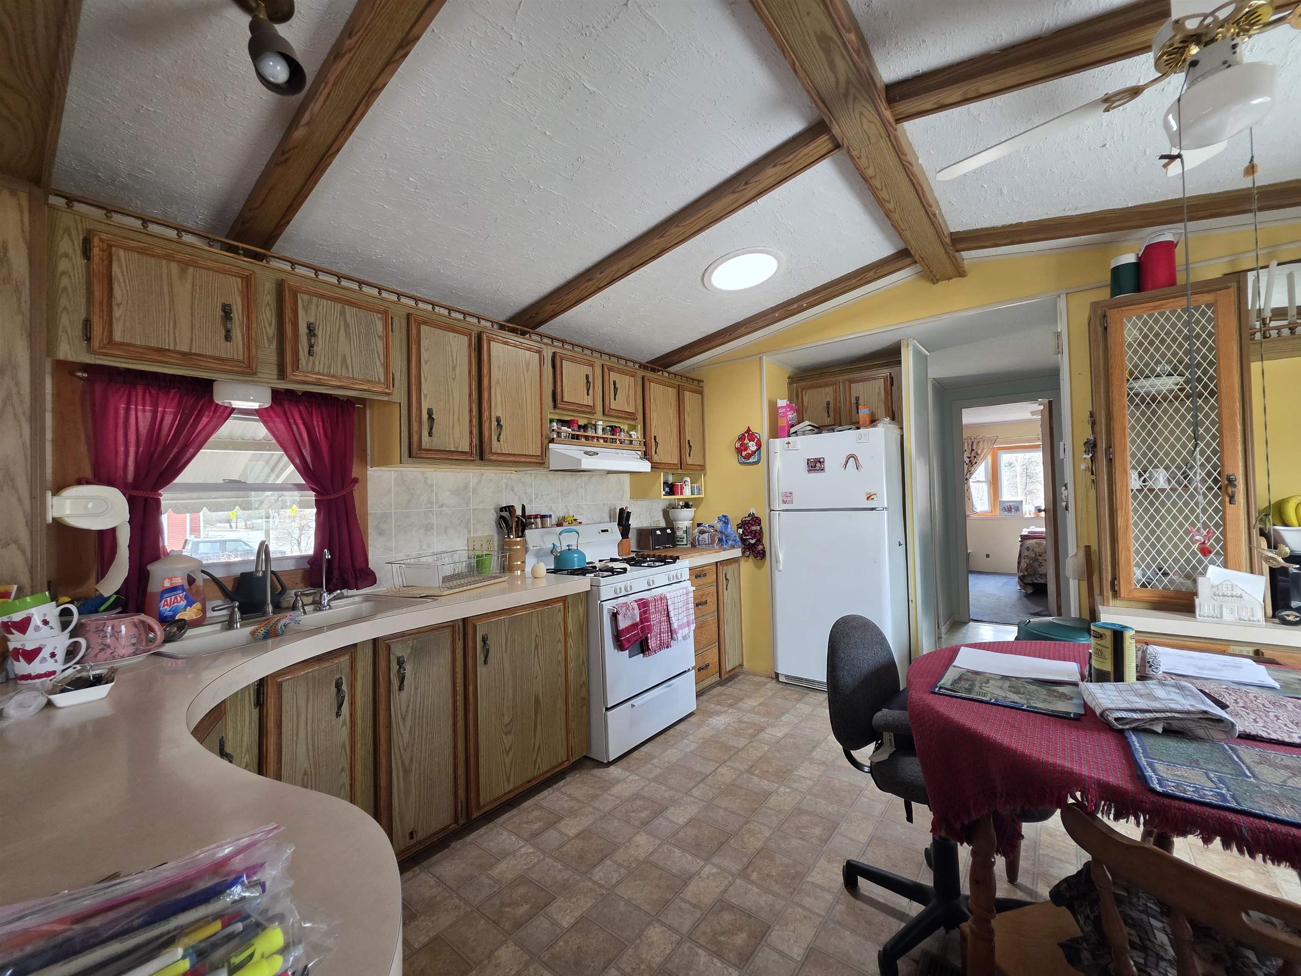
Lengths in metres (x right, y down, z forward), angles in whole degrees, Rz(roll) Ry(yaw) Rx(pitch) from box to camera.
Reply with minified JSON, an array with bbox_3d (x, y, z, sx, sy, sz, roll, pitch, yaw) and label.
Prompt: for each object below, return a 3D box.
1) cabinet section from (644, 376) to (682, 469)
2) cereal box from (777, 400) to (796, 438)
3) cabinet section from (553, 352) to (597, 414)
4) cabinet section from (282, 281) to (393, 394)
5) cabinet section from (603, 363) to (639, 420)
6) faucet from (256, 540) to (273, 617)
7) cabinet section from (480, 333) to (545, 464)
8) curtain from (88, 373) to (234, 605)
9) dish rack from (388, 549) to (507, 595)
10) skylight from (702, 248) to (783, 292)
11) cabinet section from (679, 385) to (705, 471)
[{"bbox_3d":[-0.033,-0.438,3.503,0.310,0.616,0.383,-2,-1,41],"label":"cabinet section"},{"bbox_3d":[1.044,-0.499,3.697,0.065,0.286,0.185,-2,-1,41],"label":"cereal box"},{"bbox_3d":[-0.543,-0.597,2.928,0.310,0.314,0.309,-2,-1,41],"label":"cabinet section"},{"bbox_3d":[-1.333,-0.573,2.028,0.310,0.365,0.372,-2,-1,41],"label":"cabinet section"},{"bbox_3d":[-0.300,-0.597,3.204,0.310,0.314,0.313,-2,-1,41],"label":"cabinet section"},{"bbox_3d":[-1.385,0.327,1.757,0.050,0.270,0.175,-1,-1,-29],"label":"faucet"},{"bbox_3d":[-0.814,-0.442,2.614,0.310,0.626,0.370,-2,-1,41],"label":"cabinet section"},{"bbox_3d":[-1.665,0.028,1.694,0.090,0.820,0.390,-2,-1,40],"label":"curtain"},{"bbox_3d":[-0.919,0.391,2.275,0.350,0.145,0.470,-2,-1,19],"label":"dish rack"},{"bbox_3d":[0.496,-1.156,2.620,0.435,0.040,0.435,-9,-7,-1],"label":"skylight"},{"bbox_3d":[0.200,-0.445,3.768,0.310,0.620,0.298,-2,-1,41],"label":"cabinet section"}]

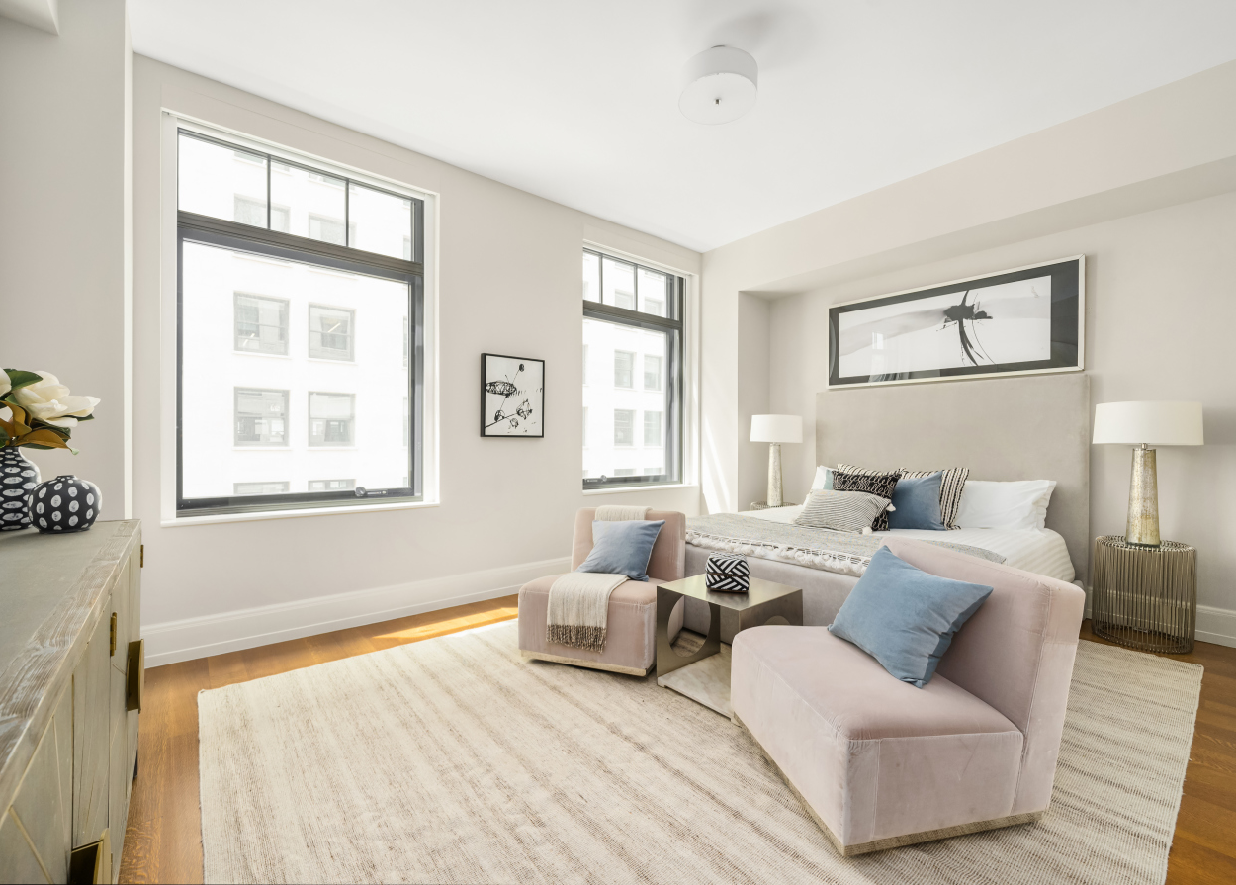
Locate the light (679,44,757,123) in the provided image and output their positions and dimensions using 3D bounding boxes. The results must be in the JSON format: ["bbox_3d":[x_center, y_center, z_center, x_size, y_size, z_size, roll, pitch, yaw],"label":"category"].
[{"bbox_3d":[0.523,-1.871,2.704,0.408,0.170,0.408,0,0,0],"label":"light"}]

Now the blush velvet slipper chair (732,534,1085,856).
[{"bbox_3d":[1.003,0.817,1.941,0.885,0.768,0.757,0,0,-13],"label":"blush velvet slipper chair"}]

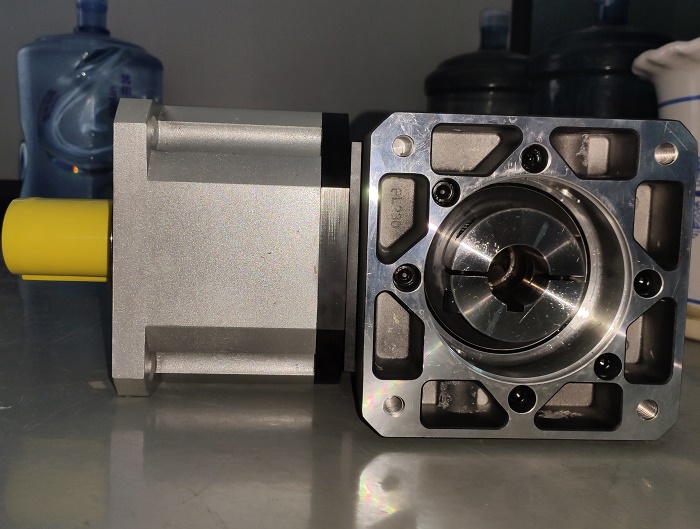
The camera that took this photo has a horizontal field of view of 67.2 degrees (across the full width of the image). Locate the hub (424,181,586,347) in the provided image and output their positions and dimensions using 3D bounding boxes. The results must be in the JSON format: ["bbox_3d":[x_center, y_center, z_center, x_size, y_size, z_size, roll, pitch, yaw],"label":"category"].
[{"bbox_3d":[0.097,0.005,0.325,0.084,0.084,0.046,1,5,-2],"label":"hub"}]

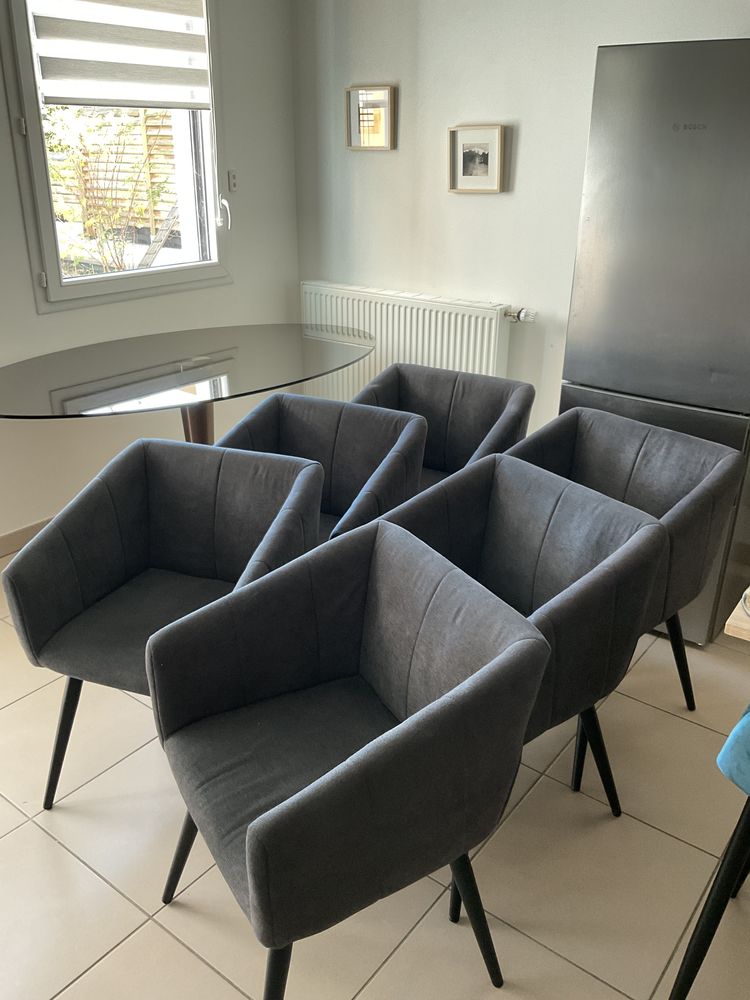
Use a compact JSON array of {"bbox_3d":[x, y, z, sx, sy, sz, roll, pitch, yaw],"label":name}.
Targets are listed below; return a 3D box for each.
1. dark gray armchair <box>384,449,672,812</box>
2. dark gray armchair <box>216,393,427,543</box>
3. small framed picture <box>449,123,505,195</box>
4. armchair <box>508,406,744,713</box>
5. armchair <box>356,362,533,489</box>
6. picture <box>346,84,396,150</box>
[{"bbox_3d":[0.250,0.392,2.000,0.585,0.810,0.589,-16,29,-34],"label":"dark gray armchair"},{"bbox_3d":[-0.228,0.174,2.492,0.589,0.810,0.585,13,26,26],"label":"dark gray armchair"},{"bbox_3d":[0.423,-1.430,3.522,0.250,0.253,0.042,17,29,34],"label":"small framed picture"},{"bbox_3d":[0.576,0.233,2.368,0.585,0.810,0.589,-19,30,-37],"label":"armchair"},{"bbox_3d":[0.144,0.018,2.856,0.589,0.810,0.585,15,27,30],"label":"armchair"},{"bbox_3d":[-0.018,-1.714,3.772,0.250,0.253,0.042,17,29,34],"label":"picture"}]

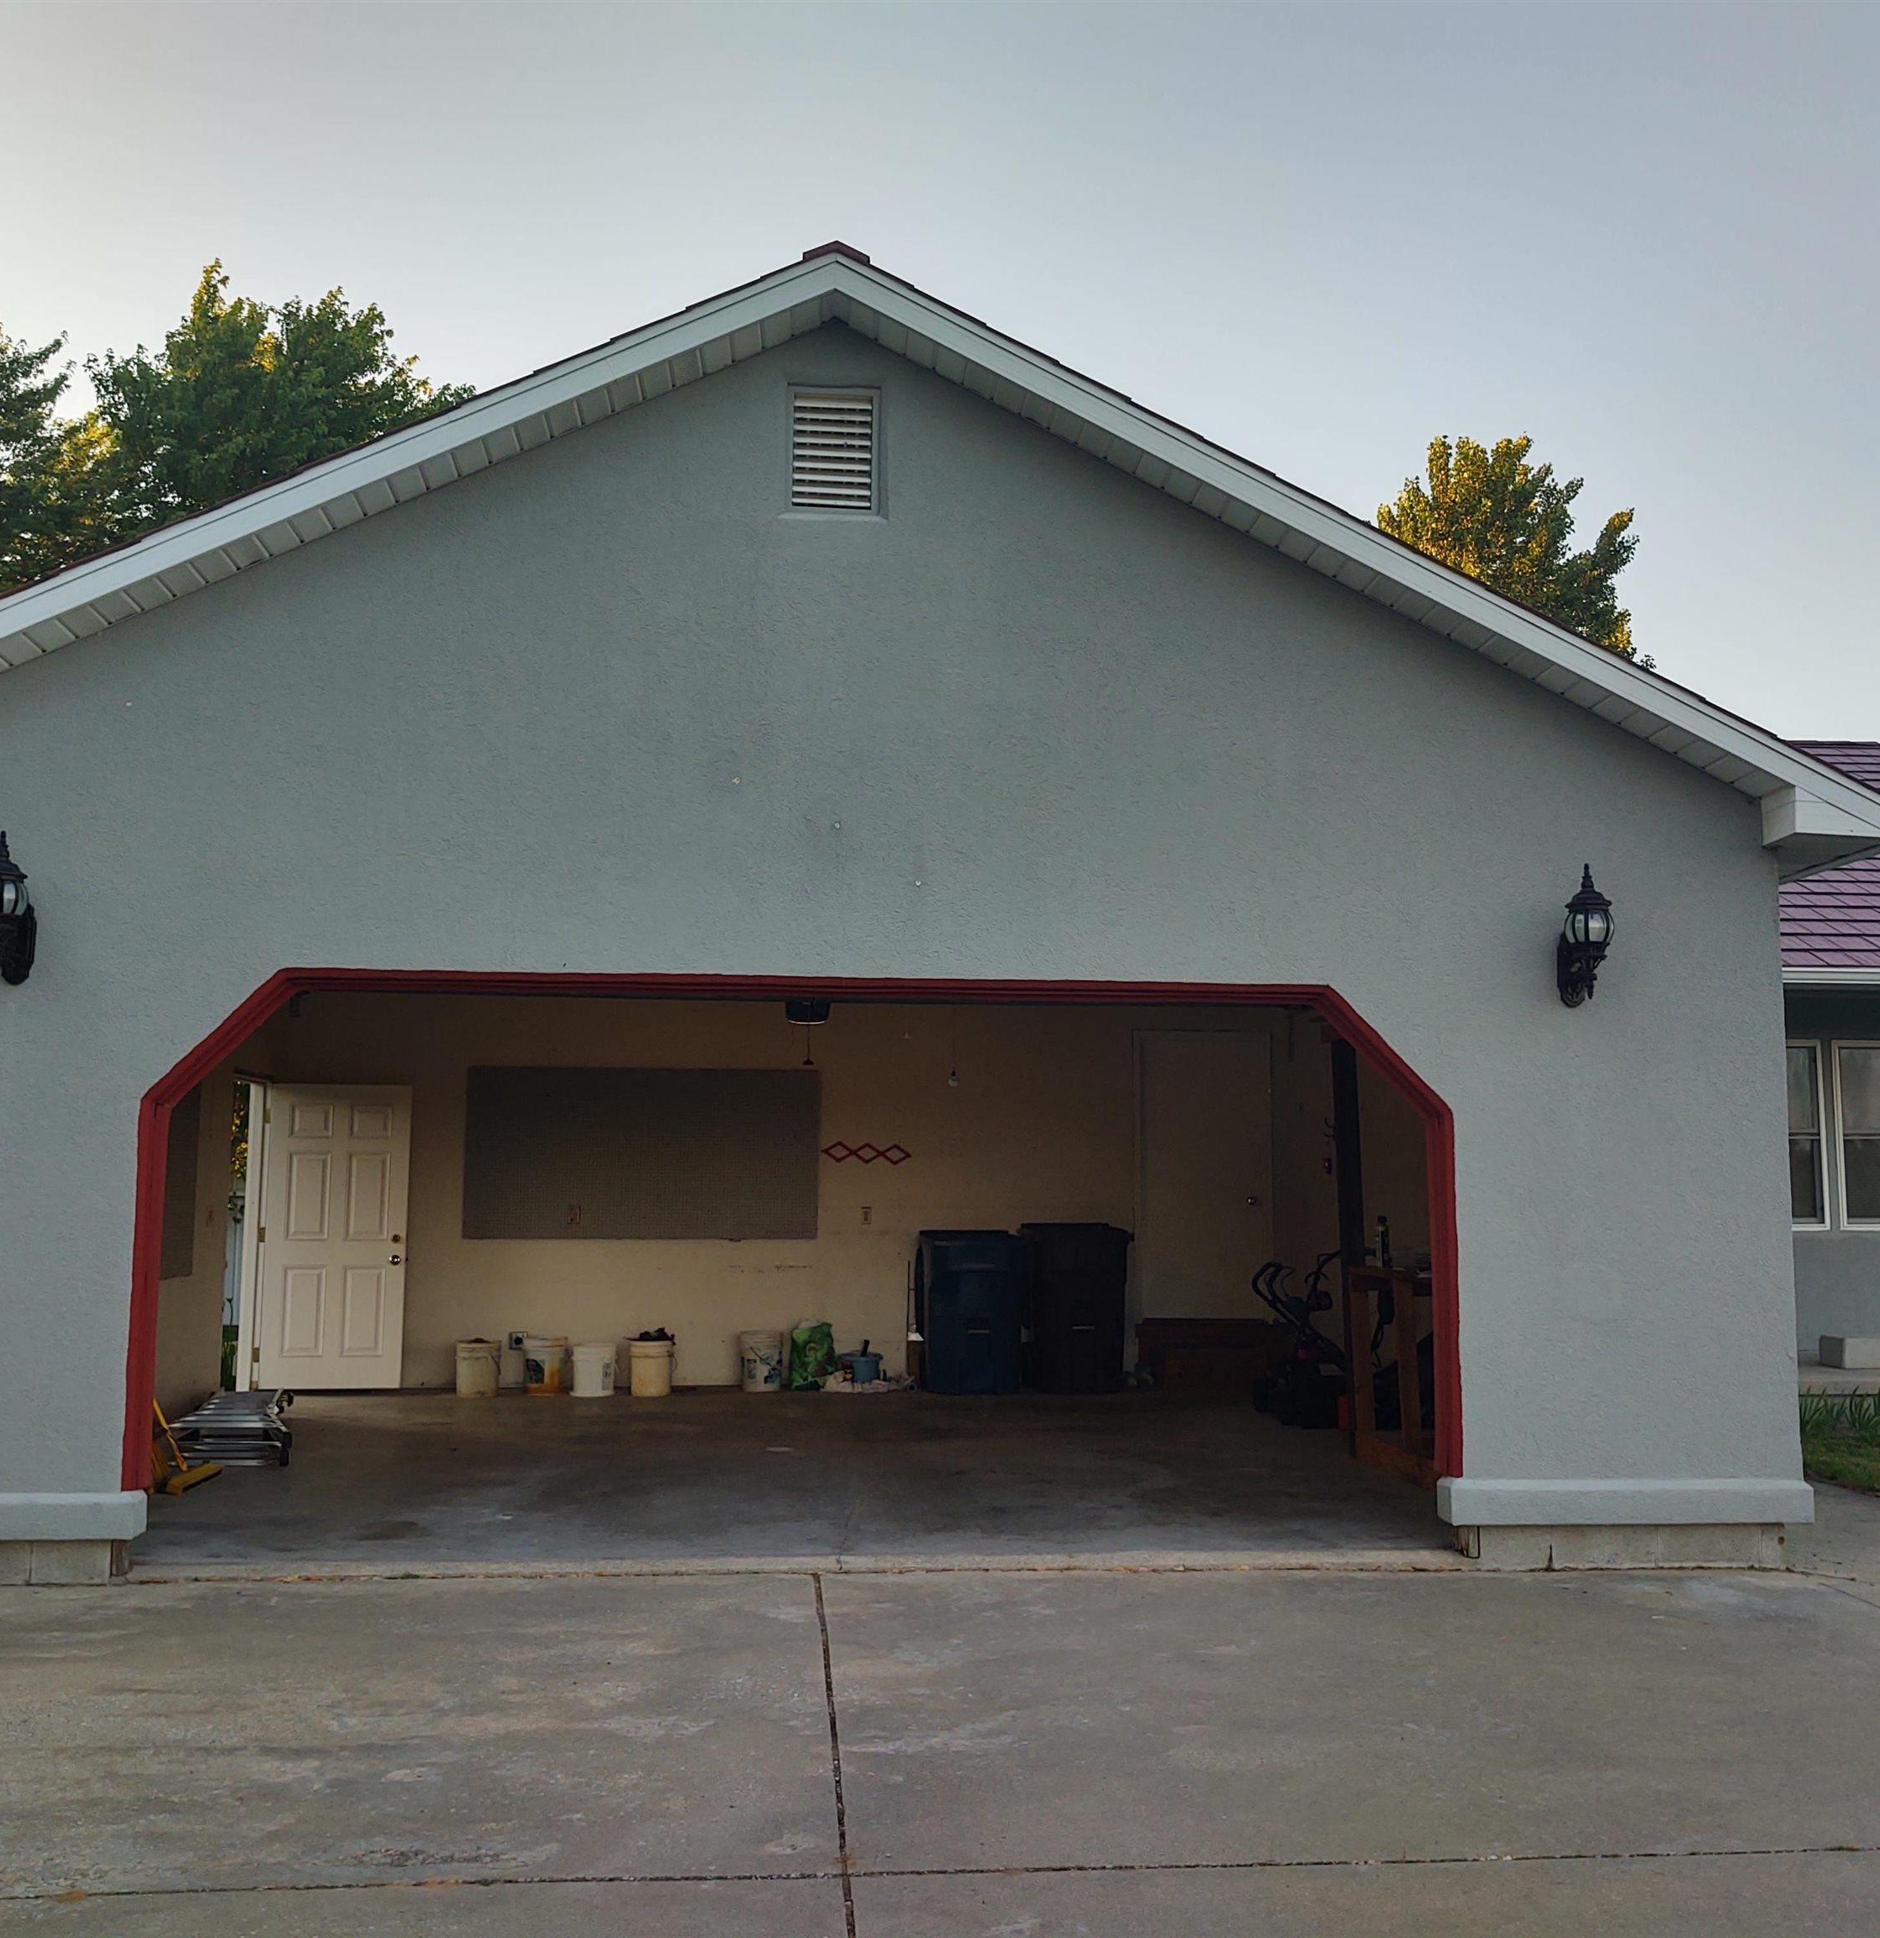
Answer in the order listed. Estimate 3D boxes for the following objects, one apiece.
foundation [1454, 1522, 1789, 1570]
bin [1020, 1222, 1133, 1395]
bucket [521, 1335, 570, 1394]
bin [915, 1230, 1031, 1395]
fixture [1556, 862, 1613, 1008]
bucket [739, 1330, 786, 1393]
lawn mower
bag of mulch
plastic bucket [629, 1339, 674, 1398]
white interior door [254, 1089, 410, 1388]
[{"bbox_3d":[2.689,2.269,7.991,1.270,0.180,0.250,1,-6,-5],"label":"foundation"},{"bbox_3d":[0.952,2.364,14.074,0.680,1.140,0.780,1,-6,-5],"label":"bin"},{"bbox_3d":[-2.688,2.686,13.691,0.305,0.375,0.305,1,-6,-5],"label":"bucket"},{"bbox_3d":[0.228,2.362,13.908,0.680,1.090,0.750,1,-6,-5],"label":"bin"},{"bbox_3d":[2.554,-0.140,7.988,0.210,0.560,0.275,1,-6,-5],"label":"fixture"},{"bbox_3d":[-1.212,2.685,13.765,0.300,0.395,0.300,1,-6,-5],"label":"bucket"},{"bbox_3d":[2.398,2.235,12.309,1.100,1.020,0.600,-1,-6,9],"label":"lawn mower"},{"bbox_3d":[-0.892,2.676,13.985,0.330,0.480,0.180,1,-6,-5],"label":"bag of mulch"},{"bbox_3d":[-1.953,2.677,13.572,0.305,0.375,0.305,1,-6,-5],"label":"plastic bucket"},{"bbox_3d":[-4.085,1.811,13.619,0.920,2.030,0.050,1,-6,-5],"label":"white interior door"}]

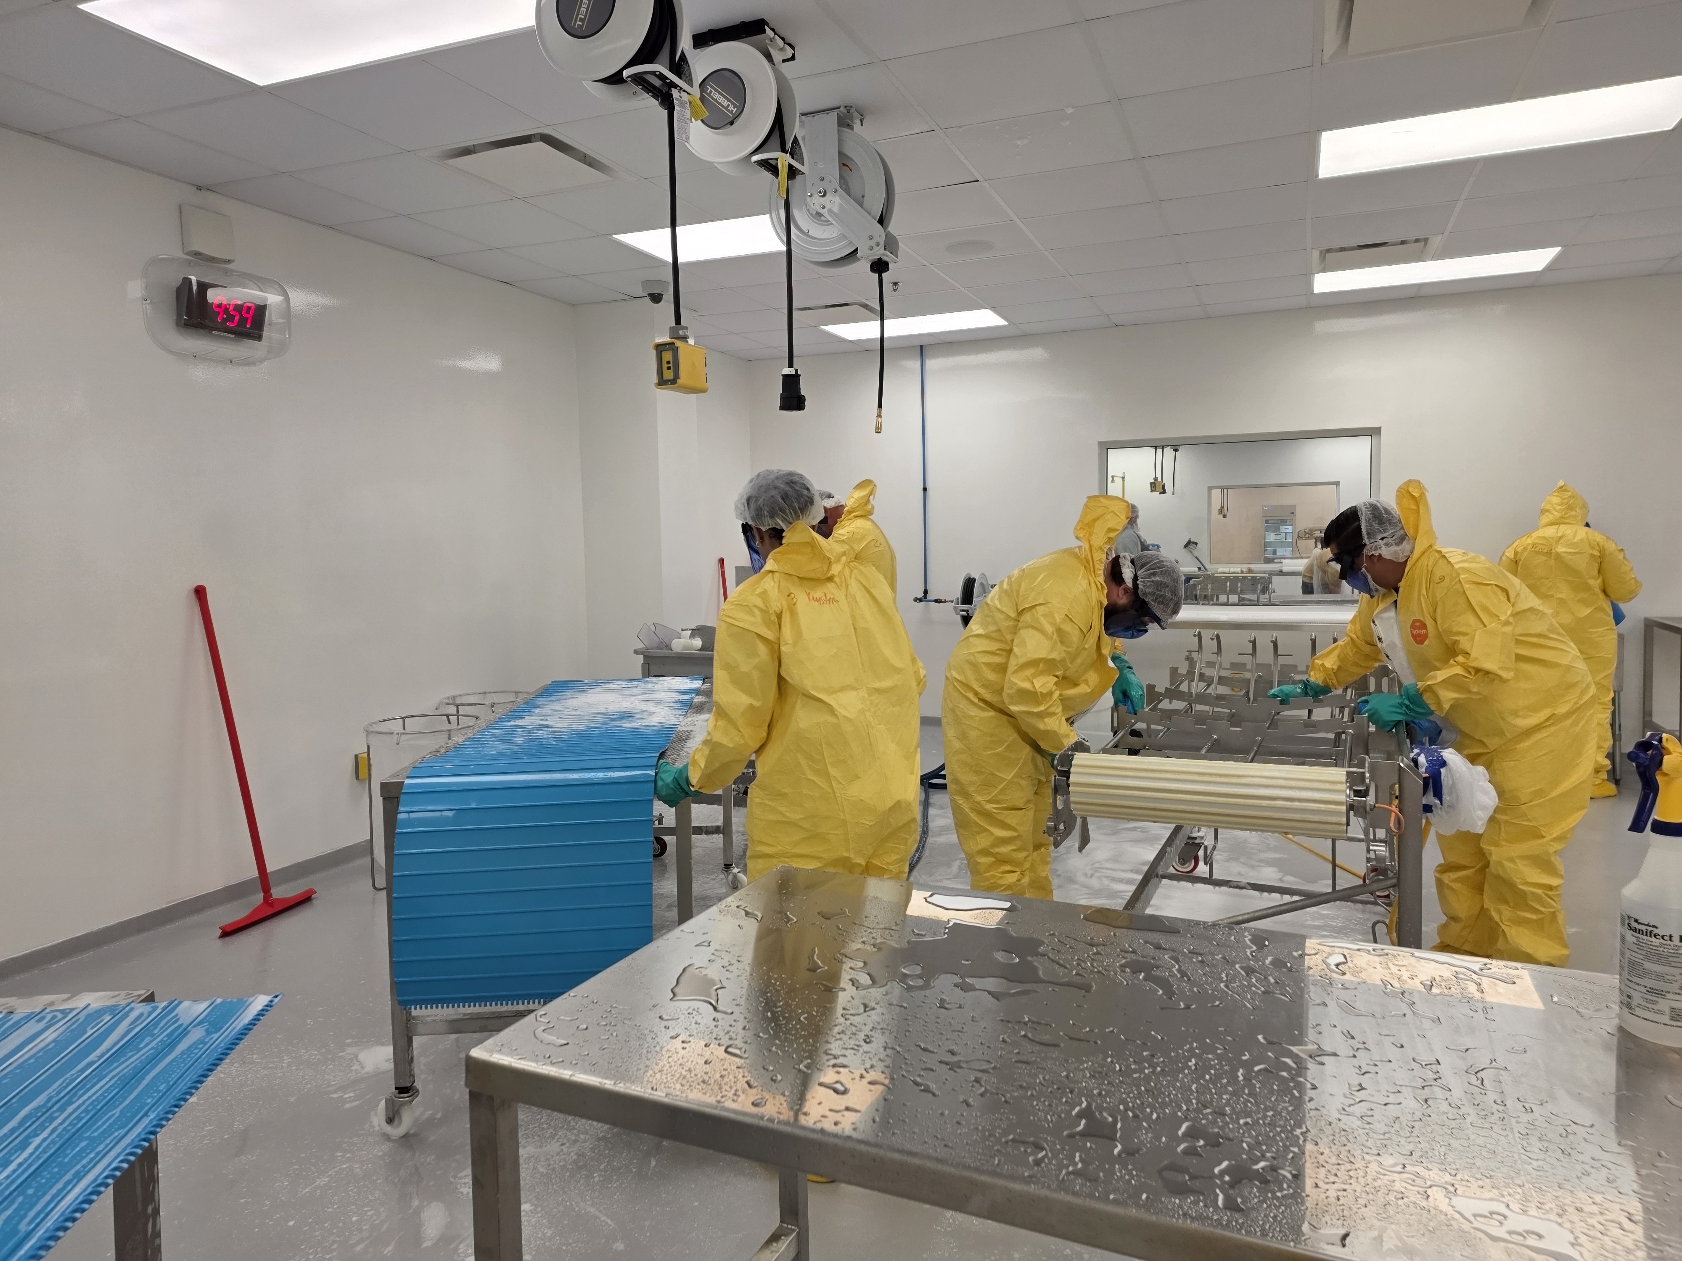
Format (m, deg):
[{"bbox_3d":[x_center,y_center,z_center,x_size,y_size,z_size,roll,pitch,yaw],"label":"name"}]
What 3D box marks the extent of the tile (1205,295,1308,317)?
[{"bbox_3d":[2.656,-2.074,7.126,0.598,0.020,0.390,1,5,22],"label":"tile"}]

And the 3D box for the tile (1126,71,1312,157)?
[{"bbox_3d":[1.311,-1.792,3.874,0.605,0.020,0.605,1,5,22],"label":"tile"}]

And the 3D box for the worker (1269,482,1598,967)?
[{"bbox_3d":[1.875,0.334,3.554,0.880,1.570,0.600,0,5,16],"label":"worker"}]

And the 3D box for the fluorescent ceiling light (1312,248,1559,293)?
[{"bbox_3d":[3.299,-2.045,6.287,1.219,0.070,0.597,1,5,22],"label":"fluorescent ceiling light"}]

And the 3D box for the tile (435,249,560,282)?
[{"bbox_3d":[-1.741,-1.882,5.764,0.369,0.020,0.598,1,5,22],"label":"tile"}]

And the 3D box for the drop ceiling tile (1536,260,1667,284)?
[{"bbox_3d":[4.360,-2.064,6.459,0.600,0.025,0.417,1,5,22],"label":"drop ceiling tile"}]

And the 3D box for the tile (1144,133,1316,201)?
[{"bbox_3d":[1.542,-1.846,4.434,0.600,0.025,0.600,1,5,22],"label":"tile"}]

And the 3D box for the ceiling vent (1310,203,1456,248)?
[{"bbox_3d":[2.564,-1.938,5.324,0.605,0.040,0.605,1,5,22],"label":"ceiling vent"}]

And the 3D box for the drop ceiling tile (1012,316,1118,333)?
[{"bbox_3d":[1.543,-2.095,7.623,0.600,0.025,0.417,1,5,22],"label":"drop ceiling tile"}]

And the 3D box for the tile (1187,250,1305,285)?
[{"bbox_3d":[2.233,-1.985,6.104,0.598,0.020,0.598,1,5,22],"label":"tile"}]

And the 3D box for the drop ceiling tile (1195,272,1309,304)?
[{"bbox_3d":[2.466,-2.036,6.684,0.605,0.020,0.605,1,5,22],"label":"drop ceiling tile"}]

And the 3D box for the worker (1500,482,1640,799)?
[{"bbox_3d":[3.905,0.046,5.981,0.420,1.670,0.580,-4,5,-32],"label":"worker"}]

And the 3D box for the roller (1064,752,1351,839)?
[{"bbox_3d":[0.852,0.387,2.634,0.620,0.153,0.153,1,5,22],"label":"roller"}]

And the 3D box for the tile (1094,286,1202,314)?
[{"bbox_3d":[1.909,-2.048,6.913,0.600,0.025,0.600,1,5,22],"label":"tile"}]

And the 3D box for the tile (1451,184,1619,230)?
[{"bbox_3d":[3.122,-1.920,5.061,0.598,0.020,0.598,1,5,22],"label":"tile"}]

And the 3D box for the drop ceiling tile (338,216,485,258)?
[{"bbox_3d":[-1.981,-1.837,5.217,0.397,0.020,0.605,1,5,22],"label":"drop ceiling tile"}]

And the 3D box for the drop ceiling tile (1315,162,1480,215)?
[{"bbox_3d":[2.333,-1.880,4.763,0.605,0.020,0.605,1,5,22],"label":"drop ceiling tile"}]

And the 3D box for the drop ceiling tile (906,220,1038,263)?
[{"bbox_3d":[0.648,-1.908,5.461,0.600,0.025,0.600,1,5,22],"label":"drop ceiling tile"}]

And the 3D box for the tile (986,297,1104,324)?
[{"bbox_3d":[1.345,-2.054,7.145,0.600,0.025,0.600,1,5,22],"label":"tile"}]

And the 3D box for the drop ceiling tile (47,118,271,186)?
[{"bbox_3d":[-2.443,-1.740,4.093,0.397,0.020,0.605,1,5,22],"label":"drop ceiling tile"}]

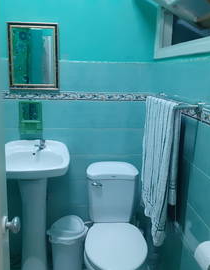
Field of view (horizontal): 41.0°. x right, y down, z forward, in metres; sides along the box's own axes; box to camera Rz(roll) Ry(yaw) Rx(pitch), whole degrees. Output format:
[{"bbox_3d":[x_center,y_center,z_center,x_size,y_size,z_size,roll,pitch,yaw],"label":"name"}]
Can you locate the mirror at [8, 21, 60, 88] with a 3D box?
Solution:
[{"bbox_3d":[-0.483,-0.531,1.916,0.333,0.431,0.025,1,12,-5],"label":"mirror"}]

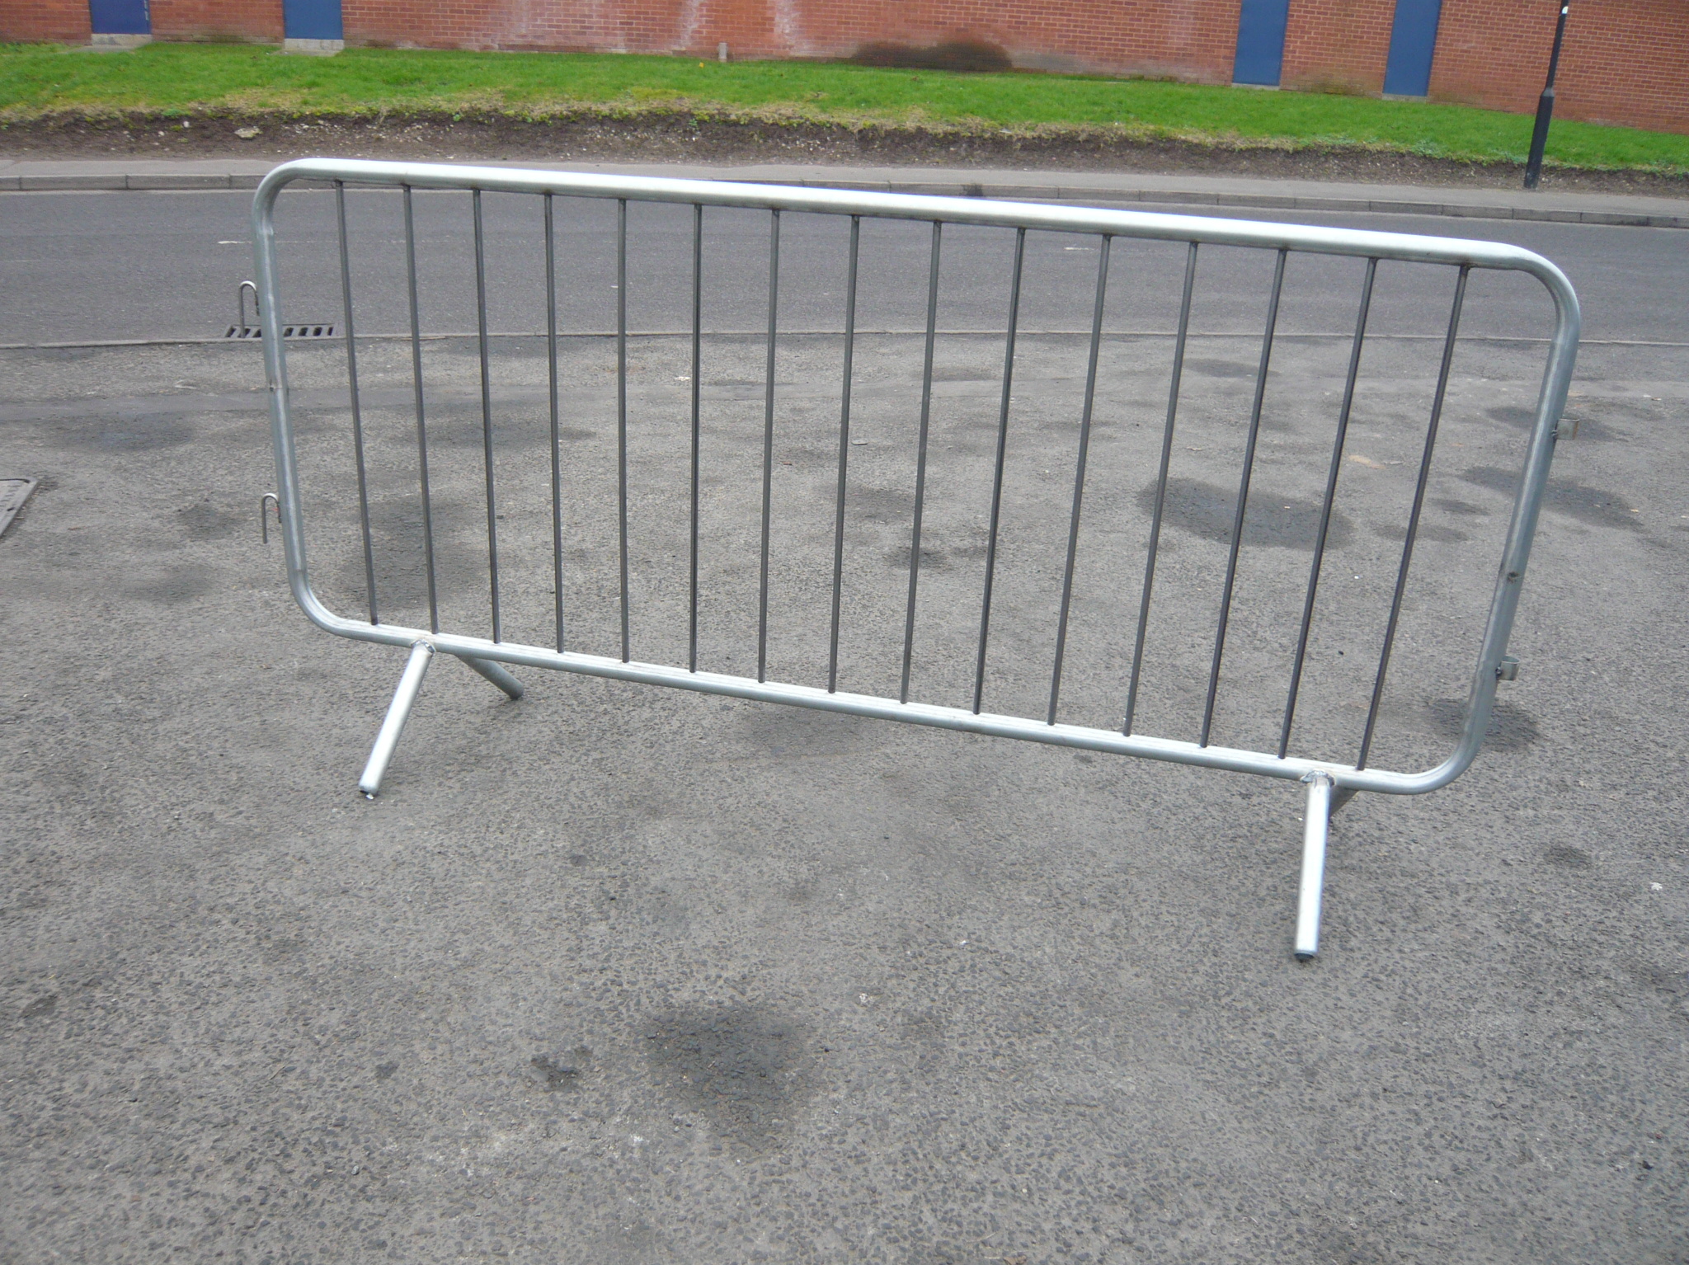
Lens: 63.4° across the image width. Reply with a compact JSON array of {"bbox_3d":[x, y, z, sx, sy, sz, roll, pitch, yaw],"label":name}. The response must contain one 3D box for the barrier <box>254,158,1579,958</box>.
[{"bbox_3d":[-0.009,-0.191,2.413,2.275,1.124,0.540,8,22,12],"label":"barrier"}]

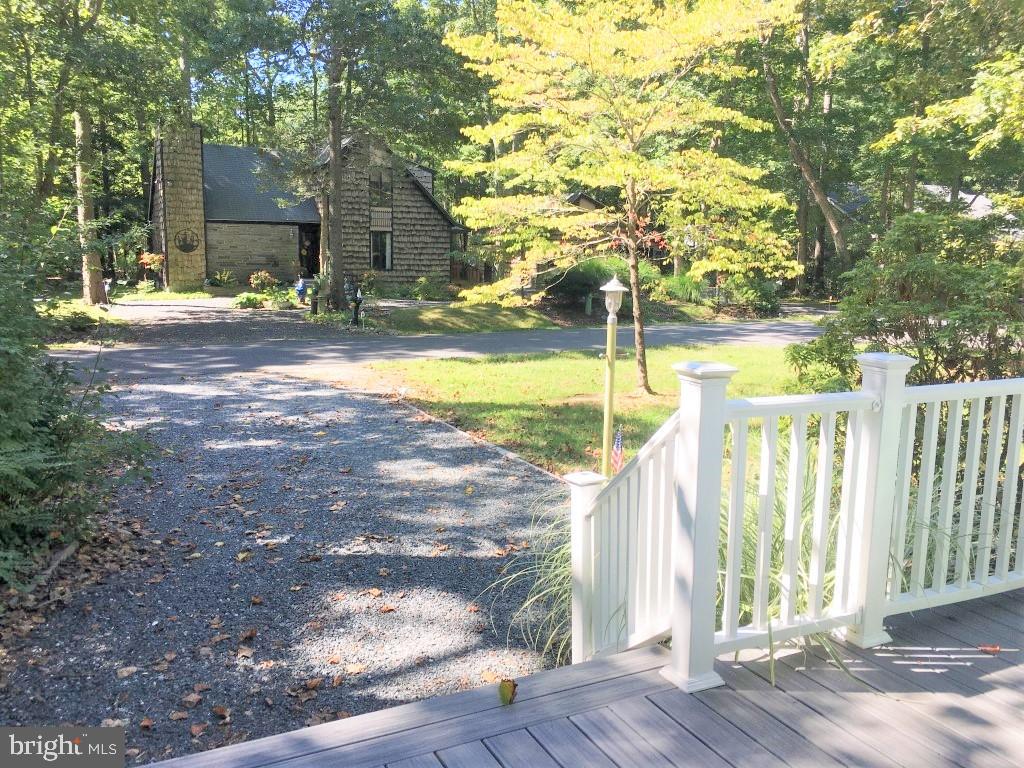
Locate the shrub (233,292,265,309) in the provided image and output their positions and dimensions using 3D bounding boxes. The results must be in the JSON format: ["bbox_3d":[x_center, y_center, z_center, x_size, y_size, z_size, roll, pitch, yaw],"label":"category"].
[{"bbox_3d":[-9.368,-2.969,30.500,1.100,0.550,0.990,-2,9,-17],"label":"shrub"}]

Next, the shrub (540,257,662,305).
[{"bbox_3d":[3.165,-3.619,30.000,4.070,1.630,2.850,1,9,6],"label":"shrub"}]

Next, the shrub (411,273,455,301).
[{"bbox_3d":[-3.151,-3.864,34.000,1.690,1.080,1.270,-1,9,-5],"label":"shrub"}]

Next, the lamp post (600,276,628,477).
[{"bbox_3d":[0.847,0.131,7.253,0.240,2.080,0.240,1,9,7],"label":"lamp post"}]

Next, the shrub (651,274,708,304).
[{"bbox_3d":[6.016,-3.451,31.000,1.960,1.120,1.570,2,9,11],"label":"shrub"}]

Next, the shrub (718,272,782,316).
[{"bbox_3d":[8.167,-3.078,29.500,2.070,1.470,1.760,3,9,15],"label":"shrub"}]

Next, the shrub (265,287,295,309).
[{"bbox_3d":[-8.266,-3.075,30.500,1.030,0.760,0.930,-2,9,-15],"label":"shrub"}]

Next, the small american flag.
[{"bbox_3d":[0.885,0.645,7.224,0.130,0.620,0.100,1,9,7],"label":"small american flag"}]

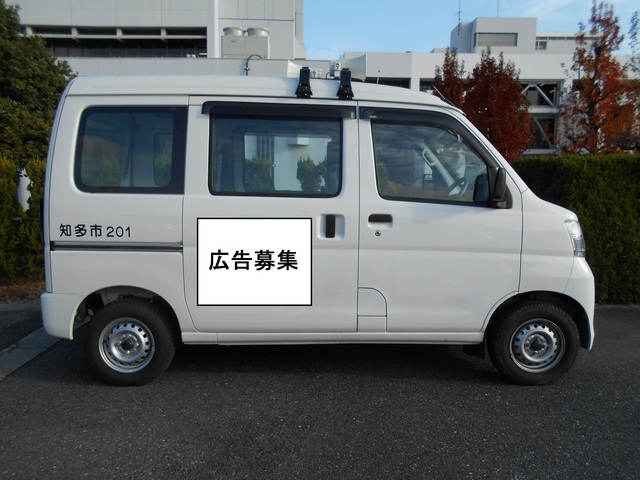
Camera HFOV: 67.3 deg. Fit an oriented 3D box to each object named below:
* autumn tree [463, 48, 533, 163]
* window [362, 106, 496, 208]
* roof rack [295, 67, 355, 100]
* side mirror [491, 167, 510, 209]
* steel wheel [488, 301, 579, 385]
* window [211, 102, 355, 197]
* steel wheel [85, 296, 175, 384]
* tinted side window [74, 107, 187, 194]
[{"bbox_3d":[4.299,-2.210,11.868,1.747,4.905,1.747,0,4,0],"label":"autumn tree"},{"bbox_3d":[0.658,-0.484,2.831,0.761,0.589,0.050,0,-1,-1],"label":"window"},{"bbox_3d":[0.014,-0.957,3.428,0.349,0.195,1.320,0,4,-1],"label":"roof rack"},{"bbox_3d":[1.029,-0.299,2.740,0.100,0.235,0.200,2,4,15],"label":"side mirror"},{"bbox_3d":[1.310,0.627,2.954,0.530,0.530,0.150,0,4,-1],"label":"steel wheel"},{"bbox_3d":[-0.236,-0.522,2.814,0.850,0.551,0.050,0,-1,-1],"label":"window"},{"bbox_3d":[-1.139,0.613,2.904,0.530,0.530,0.150,0,4,-1],"label":"steel wheel"},{"bbox_3d":[-1.095,-0.520,2.796,0.650,0.515,0.050,0,-1,-1],"label":"tinted side window"}]

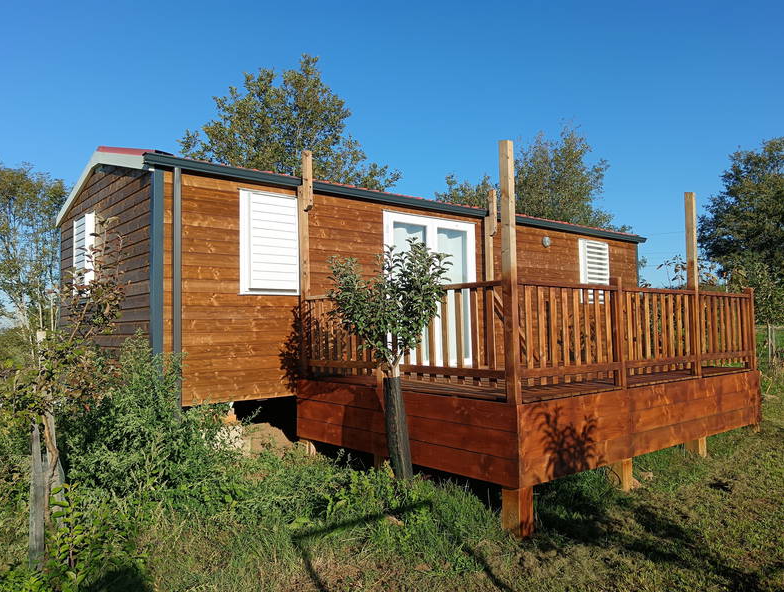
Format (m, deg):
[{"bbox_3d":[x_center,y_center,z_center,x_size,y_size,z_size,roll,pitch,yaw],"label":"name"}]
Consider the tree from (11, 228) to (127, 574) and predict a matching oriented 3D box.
[{"bbox_3d":[-1.956,0.600,3.713,0.699,2.110,0.705,1,-4,-28],"label":"tree"}]

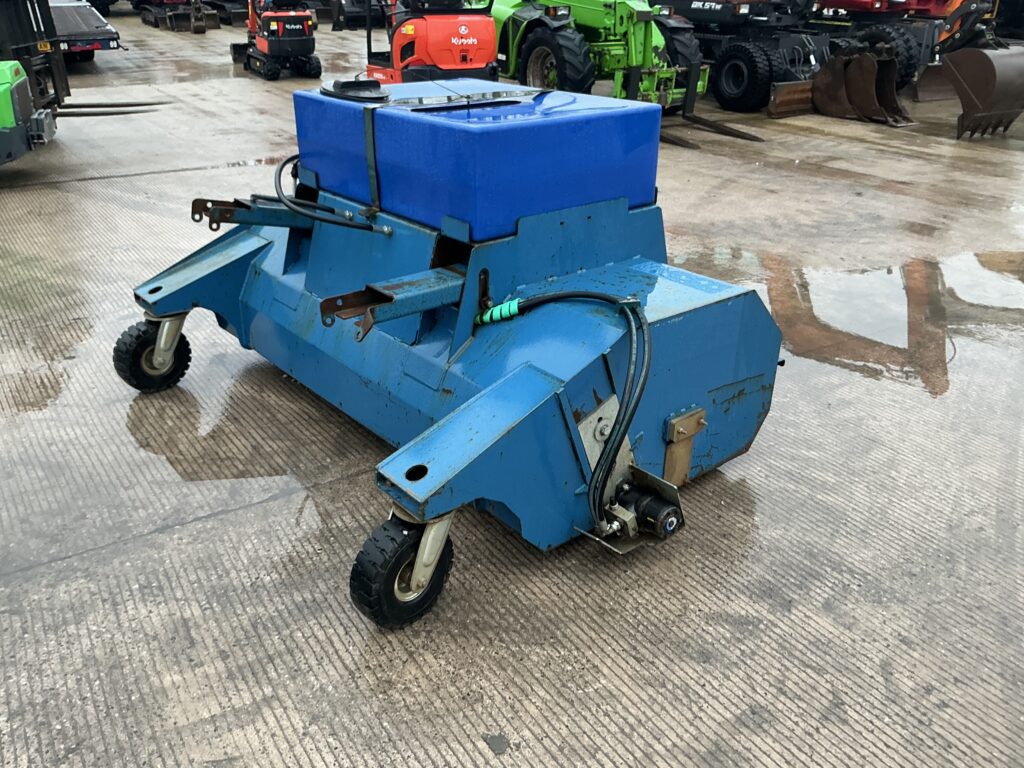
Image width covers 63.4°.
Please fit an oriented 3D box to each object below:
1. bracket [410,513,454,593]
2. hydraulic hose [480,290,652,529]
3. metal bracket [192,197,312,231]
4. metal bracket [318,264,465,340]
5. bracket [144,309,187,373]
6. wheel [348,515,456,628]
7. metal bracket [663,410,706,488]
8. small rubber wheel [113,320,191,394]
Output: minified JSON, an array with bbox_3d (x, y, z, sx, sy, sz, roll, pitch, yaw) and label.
[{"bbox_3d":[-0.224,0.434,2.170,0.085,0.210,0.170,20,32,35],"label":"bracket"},{"bbox_3d":[0.158,0.022,2.522,0.260,0.630,0.560,-21,33,-36],"label":"hydraulic hose"},{"bbox_3d":[-0.929,-0.615,3.018,0.410,0.105,0.150,-6,23,-42],"label":"metal bracket"},{"bbox_3d":[-0.334,-0.241,2.456,0.430,0.112,0.155,-21,33,-36],"label":"metal bracket"},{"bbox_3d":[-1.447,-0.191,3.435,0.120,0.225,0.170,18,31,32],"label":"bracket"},{"bbox_3d":[-0.288,0.492,2.200,0.097,0.306,0.306,20,32,35],"label":"wheel"},{"bbox_3d":[0.551,0.214,2.664,0.180,0.265,0.055,-21,33,-36],"label":"metal bracket"},{"bbox_3d":[-1.499,-0.120,3.457,0.097,0.306,0.306,18,31,32],"label":"small rubber wheel"}]

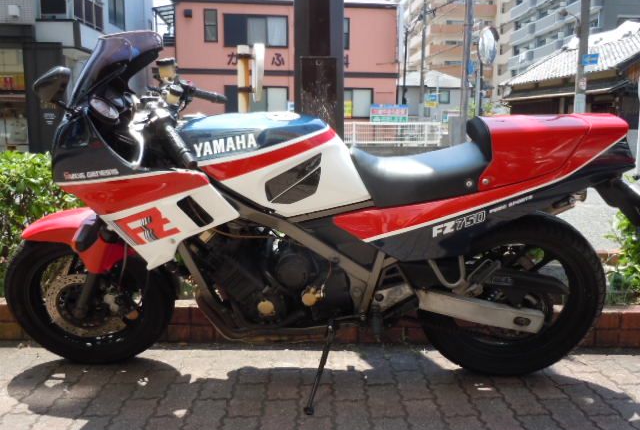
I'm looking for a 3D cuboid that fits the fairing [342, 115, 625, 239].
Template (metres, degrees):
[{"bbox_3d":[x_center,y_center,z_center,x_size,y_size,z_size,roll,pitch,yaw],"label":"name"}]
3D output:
[{"bbox_3d":[0.491,-0.143,1.664,0.870,0.385,0.320,1,22,2],"label":"fairing"}]

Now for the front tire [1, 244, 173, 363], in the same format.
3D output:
[{"bbox_3d":[-0.820,0.294,1.882,0.600,0.600,0.125,-2,25,-5],"label":"front tire"}]

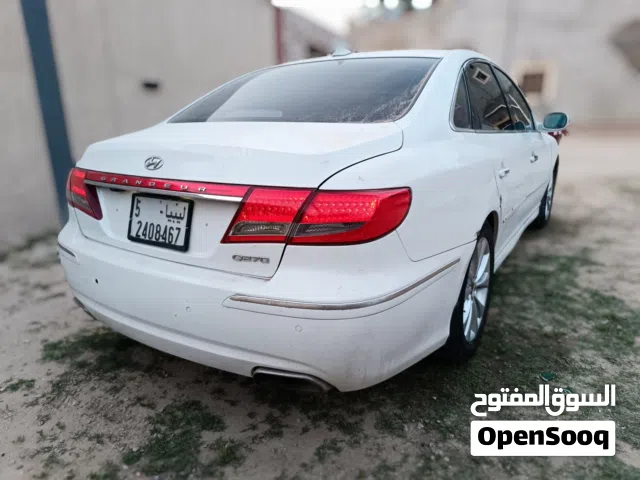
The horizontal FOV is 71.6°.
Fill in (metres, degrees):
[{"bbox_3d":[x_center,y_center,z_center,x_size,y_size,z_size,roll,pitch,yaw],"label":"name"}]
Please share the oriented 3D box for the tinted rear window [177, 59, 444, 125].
[{"bbox_3d":[-0.067,-0.751,2.202,1.280,0.150,0.860,9,41,31],"label":"tinted rear window"}]

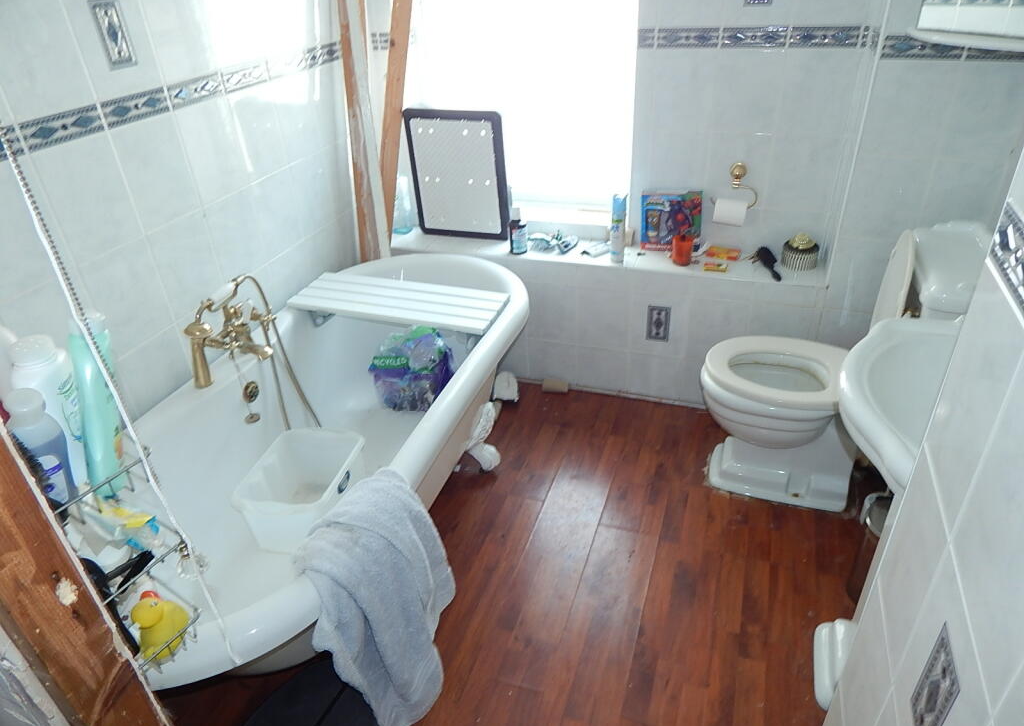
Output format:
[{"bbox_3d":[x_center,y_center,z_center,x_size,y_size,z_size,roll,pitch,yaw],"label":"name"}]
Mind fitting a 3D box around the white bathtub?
[{"bbox_3d":[-0.471,0.276,1.840,0.790,0.570,1.700,8,34,16],"label":"white bathtub"}]

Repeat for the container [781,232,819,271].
[{"bbox_3d":[0.983,-0.390,2.214,0.112,0.115,0.112,8,34,16],"label":"container"}]

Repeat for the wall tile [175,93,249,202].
[{"bbox_3d":[-0.839,-0.596,1.826,0.010,0.253,0.200,9,35,18],"label":"wall tile"}]

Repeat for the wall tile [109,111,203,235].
[{"bbox_3d":[-0.875,-0.471,1.605,0.010,0.250,0.200,8,34,16],"label":"wall tile"}]

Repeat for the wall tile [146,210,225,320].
[{"bbox_3d":[-0.881,-0.273,1.779,0.010,0.250,0.200,9,35,17],"label":"wall tile"}]

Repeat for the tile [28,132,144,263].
[{"bbox_3d":[-0.959,-0.380,1.485,0.010,0.250,0.200,9,35,17],"label":"tile"}]

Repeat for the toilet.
[{"bbox_3d":[0.919,0.034,1.881,0.710,0.820,0.430,8,34,16],"label":"toilet"}]

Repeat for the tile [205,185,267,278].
[{"bbox_3d":[-0.825,-0.380,1.965,0.010,0.253,0.200,9,35,18],"label":"tile"}]

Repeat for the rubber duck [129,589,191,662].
[{"bbox_3d":[-0.501,0.376,0.928,0.068,0.078,0.082,-11,33,-13],"label":"rubber duck"}]

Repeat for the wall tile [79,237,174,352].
[{"bbox_3d":[-0.947,-0.168,1.622,0.010,0.250,0.200,9,35,17],"label":"wall tile"}]

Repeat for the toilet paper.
[{"bbox_3d":[0.763,-0.527,2.272,0.105,0.092,0.092,8,34,16],"label":"toilet paper"}]

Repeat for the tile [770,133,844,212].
[{"bbox_3d":[0.967,-0.637,2.191,0.200,0.253,0.010,9,35,18],"label":"tile"}]

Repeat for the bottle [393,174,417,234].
[{"bbox_3d":[-0.440,-0.627,2.586,0.072,0.222,0.066,9,35,17],"label":"bottle"}]

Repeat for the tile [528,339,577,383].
[{"bbox_3d":[0.169,-0.006,2.635,0.200,0.199,0.010,9,35,18],"label":"tile"}]

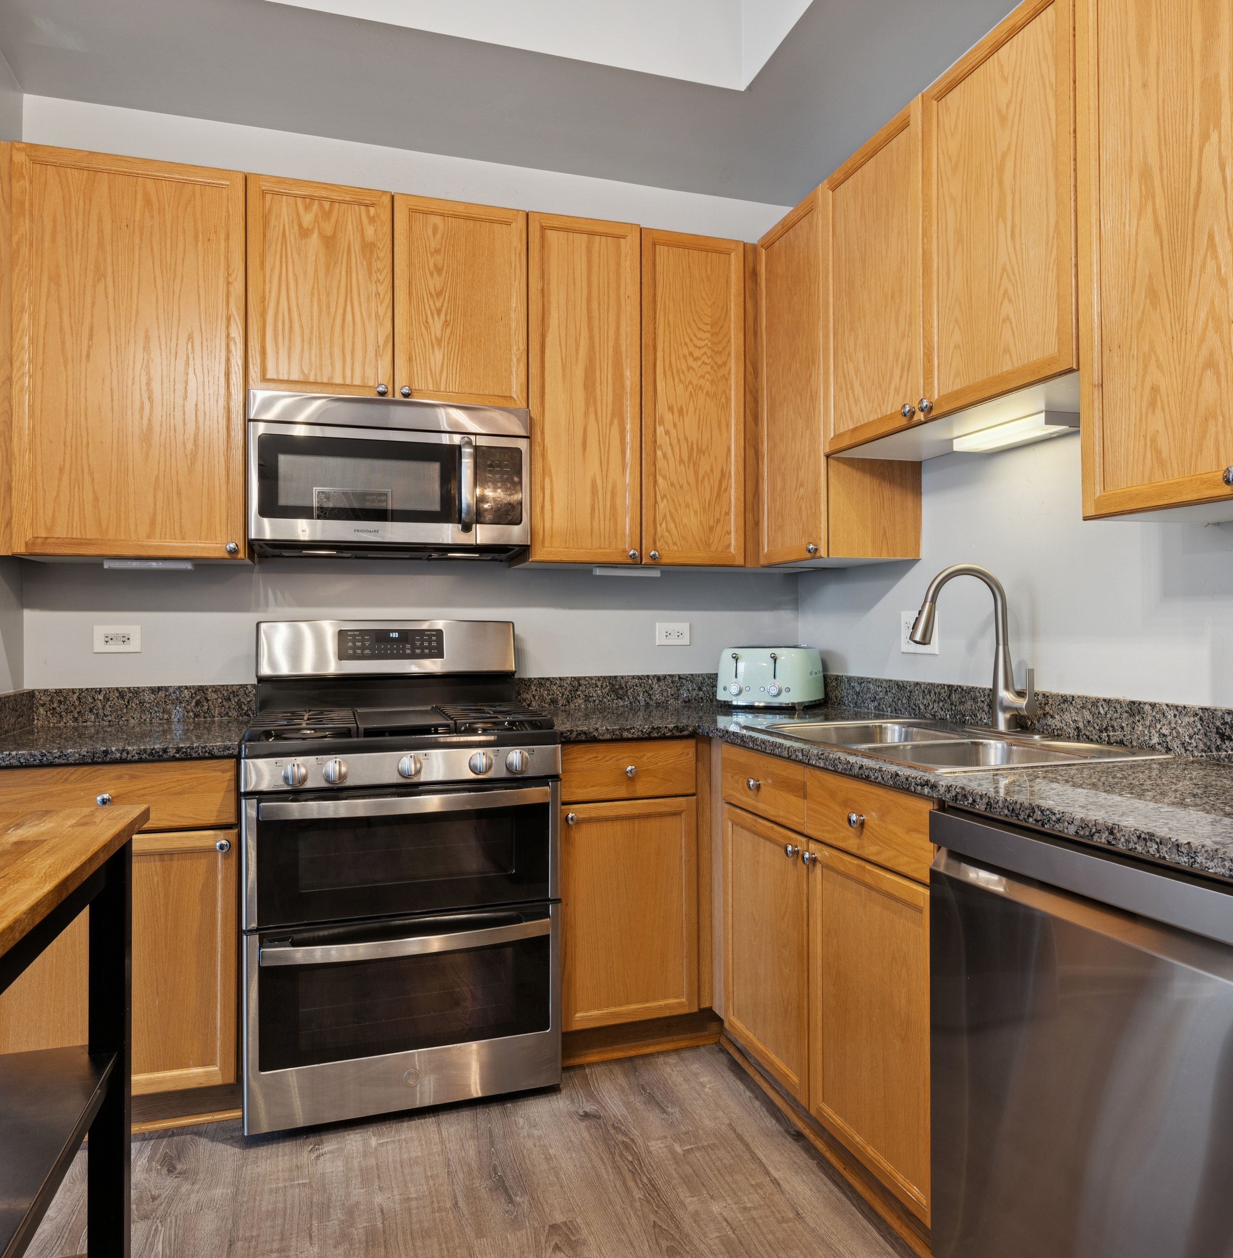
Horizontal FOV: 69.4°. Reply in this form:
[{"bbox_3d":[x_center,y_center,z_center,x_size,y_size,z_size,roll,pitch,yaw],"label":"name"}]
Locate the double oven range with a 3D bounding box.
[{"bbox_3d":[-0.593,0.579,2.466,0.760,1.195,0.680,0,0,-18],"label":"double oven range"}]

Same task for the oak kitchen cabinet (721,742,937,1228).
[{"bbox_3d":[0.718,0.679,2.057,0.628,0.770,0.870,0,0,-18],"label":"oak kitchen cabinet"}]

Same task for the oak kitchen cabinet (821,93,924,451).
[{"bbox_3d":[0.794,-0.851,2.289,0.325,0.748,0.423,0,0,-18],"label":"oak kitchen cabinet"}]

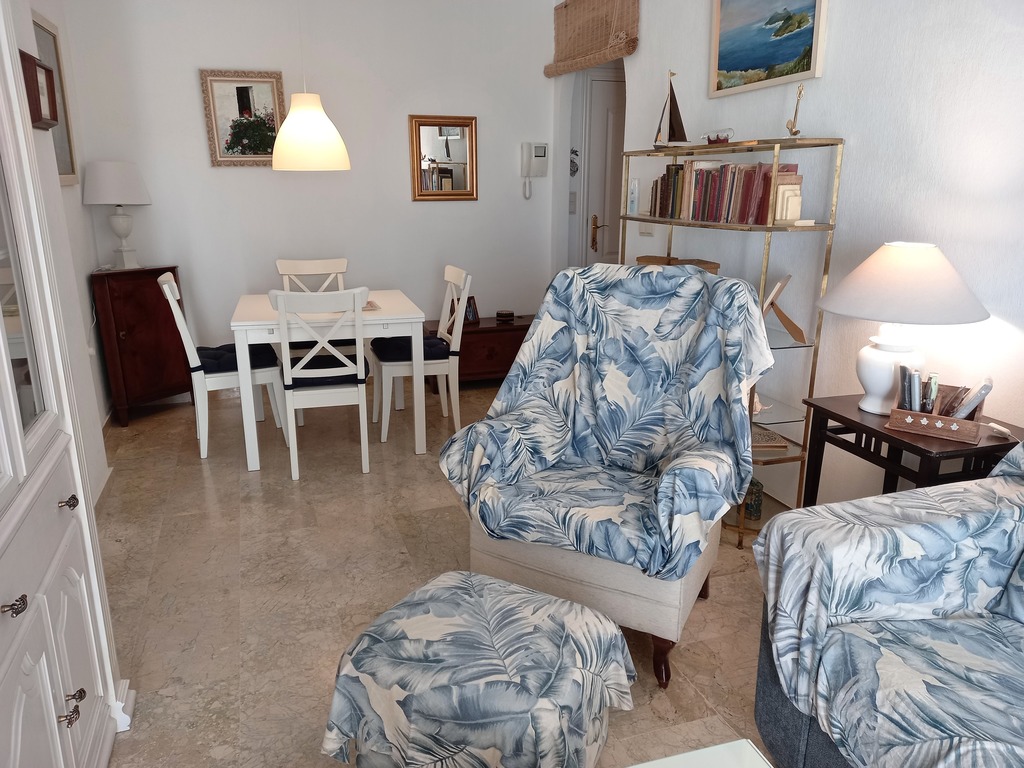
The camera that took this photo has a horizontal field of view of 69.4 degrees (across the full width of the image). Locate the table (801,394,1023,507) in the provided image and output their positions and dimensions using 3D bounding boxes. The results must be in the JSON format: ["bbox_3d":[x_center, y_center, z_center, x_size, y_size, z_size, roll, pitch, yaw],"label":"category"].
[{"bbox_3d":[1.276,0.425,2.421,0.435,0.660,0.530,-5,16,-18],"label":"table"}]

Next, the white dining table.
[{"bbox_3d":[-0.985,-0.066,4.044,0.900,0.740,0.885,-4,16,-15],"label":"white dining table"}]

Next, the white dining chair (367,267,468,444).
[{"bbox_3d":[-0.513,-0.185,4.167,0.520,0.910,0.430,-4,16,-15],"label":"white dining chair"}]

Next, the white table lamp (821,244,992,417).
[{"bbox_3d":[1.175,-0.170,2.243,0.464,0.510,0.464,5,15,18],"label":"white table lamp"}]

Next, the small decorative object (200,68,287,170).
[{"bbox_3d":[-1.679,-1.667,4.669,0.476,0.576,0.040,-5,18,-19],"label":"small decorative object"}]

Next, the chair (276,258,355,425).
[{"bbox_3d":[-1.175,-0.270,4.471,0.430,0.910,0.520,-4,16,-15],"label":"chair"}]

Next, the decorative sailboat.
[{"bbox_3d":[0.724,-1.209,3.297,0.065,0.352,0.270,-6,16,-23],"label":"decorative sailboat"}]

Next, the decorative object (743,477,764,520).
[{"bbox_3d":[0.924,0.457,2.876,0.100,0.143,0.100,5,15,18],"label":"decorative object"}]

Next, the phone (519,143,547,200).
[{"bbox_3d":[0.159,-1.498,5.209,0.190,0.386,0.060,-5,15,-19],"label":"phone"}]

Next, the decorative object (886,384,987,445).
[{"bbox_3d":[1.260,0.081,2.192,0.238,0.125,0.125,12,19,38],"label":"decorative object"}]

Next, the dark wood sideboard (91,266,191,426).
[{"bbox_3d":[-2.294,-0.252,4.465,0.380,0.880,0.580,7,16,24],"label":"dark wood sideboard"}]

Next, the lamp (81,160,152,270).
[{"bbox_3d":[-2.224,-0.950,4.197,0.391,0.605,0.391,7,16,24],"label":"lamp"}]

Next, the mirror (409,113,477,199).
[{"bbox_3d":[-0.467,-1.562,5.141,0.479,0.564,0.035,-5,17,-18],"label":"mirror"}]

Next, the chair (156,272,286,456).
[{"bbox_3d":[-1.500,-0.115,3.882,0.530,0.910,0.430,-6,16,-22],"label":"chair"}]

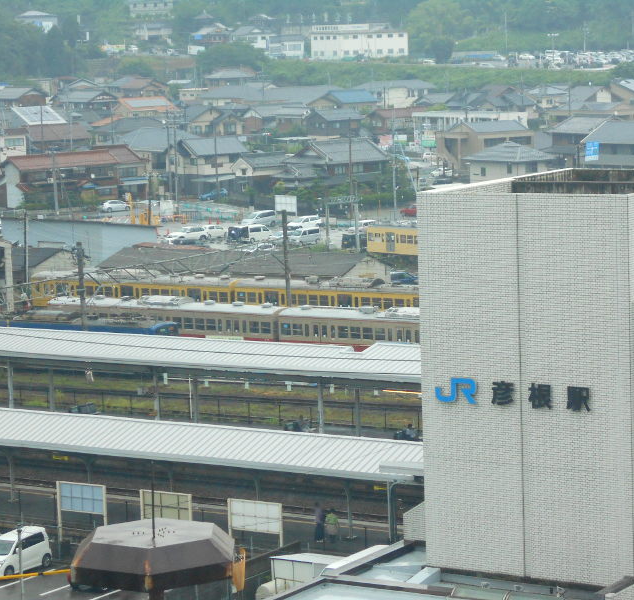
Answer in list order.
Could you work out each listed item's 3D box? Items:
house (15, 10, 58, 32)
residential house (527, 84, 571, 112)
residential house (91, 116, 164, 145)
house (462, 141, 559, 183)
[{"bbox_3d":[-85.610,-84.696,690.000,11.000,7.000,9.000,-4,7,-15],"label":"house"},{"bbox_3d":[54.292,-46.686,530.000,7.900,7.400,6.900,-8,9,-40],"label":"residential house"},{"bbox_3d":[-35.561,-31.432,425.000,11.500,6.200,9.000,2,8,30],"label":"residential house"},{"bbox_3d":[25.486,-17.207,299.982,7.400,7.600,10.800,-7,8,-40],"label":"house"}]

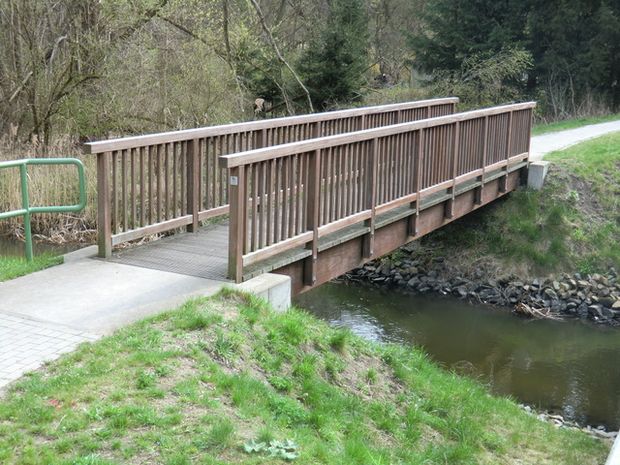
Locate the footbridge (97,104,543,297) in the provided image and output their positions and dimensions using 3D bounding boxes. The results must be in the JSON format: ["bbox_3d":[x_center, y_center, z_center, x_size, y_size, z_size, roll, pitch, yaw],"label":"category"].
[{"bbox_3d":[1.168,-0.977,13.135,1.770,1.653,11.227,8,14,28],"label":"footbridge"}]

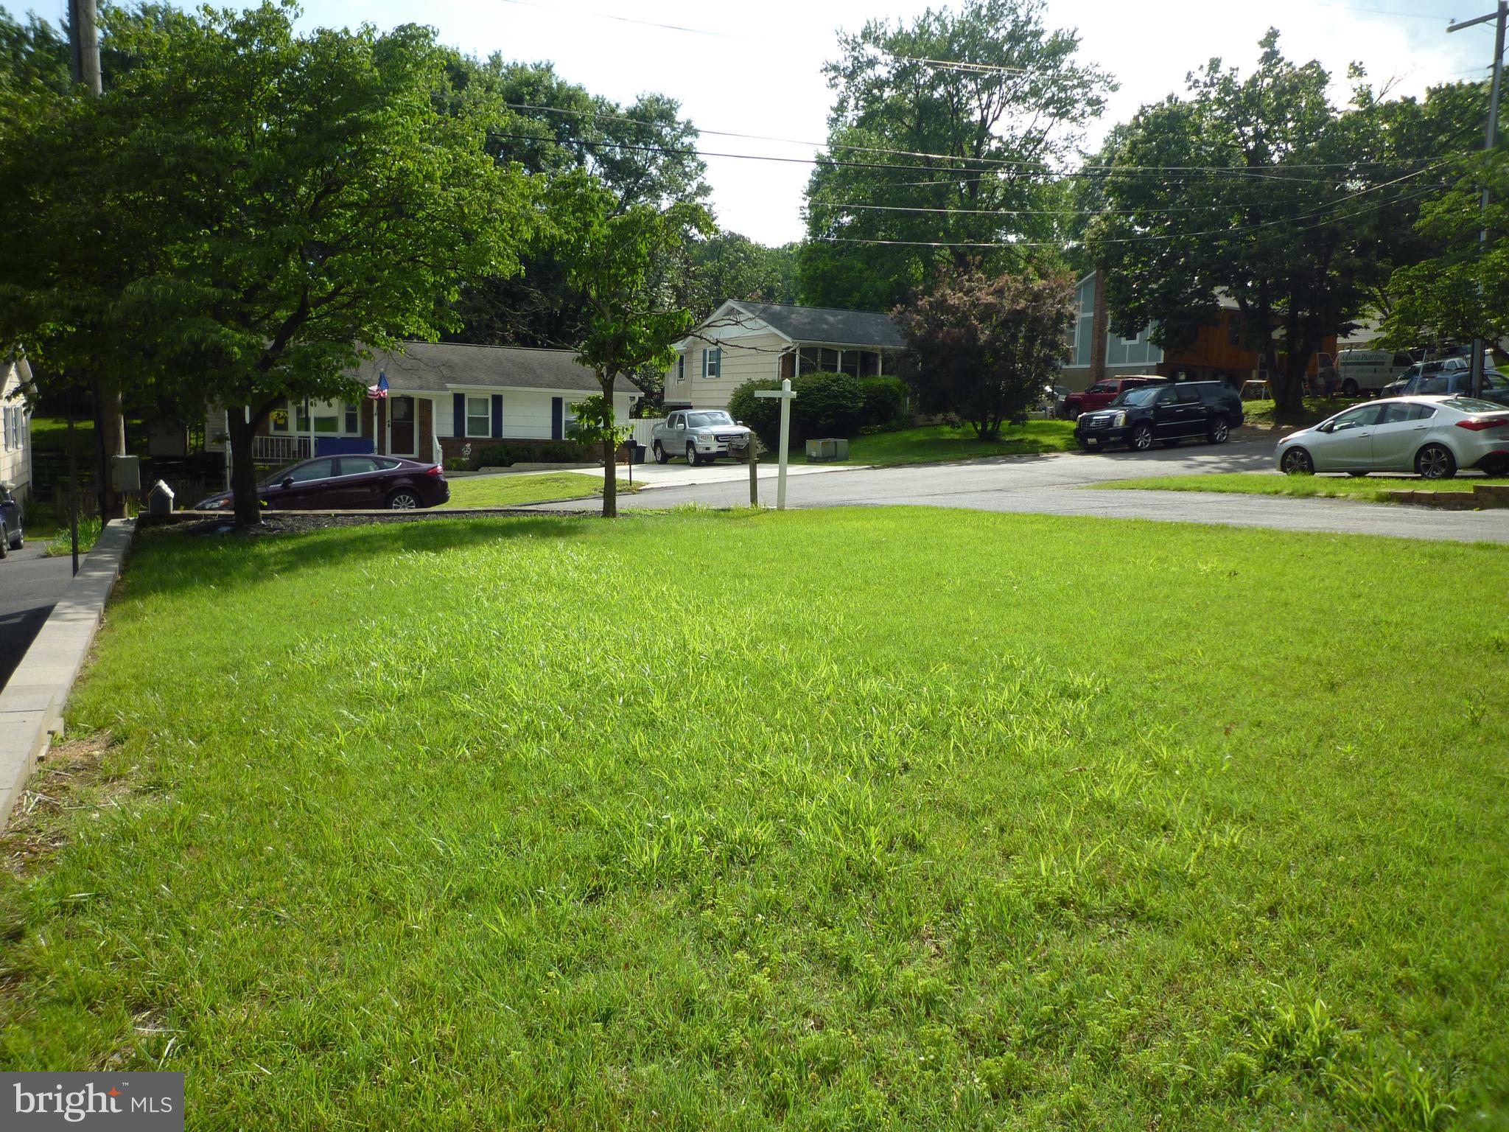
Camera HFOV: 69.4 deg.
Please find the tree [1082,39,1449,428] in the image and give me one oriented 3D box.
[{"bbox_3d":[20.428,-12.732,41.096,12.800,14.000,12.500,2,7,0],"label":"tree"}]

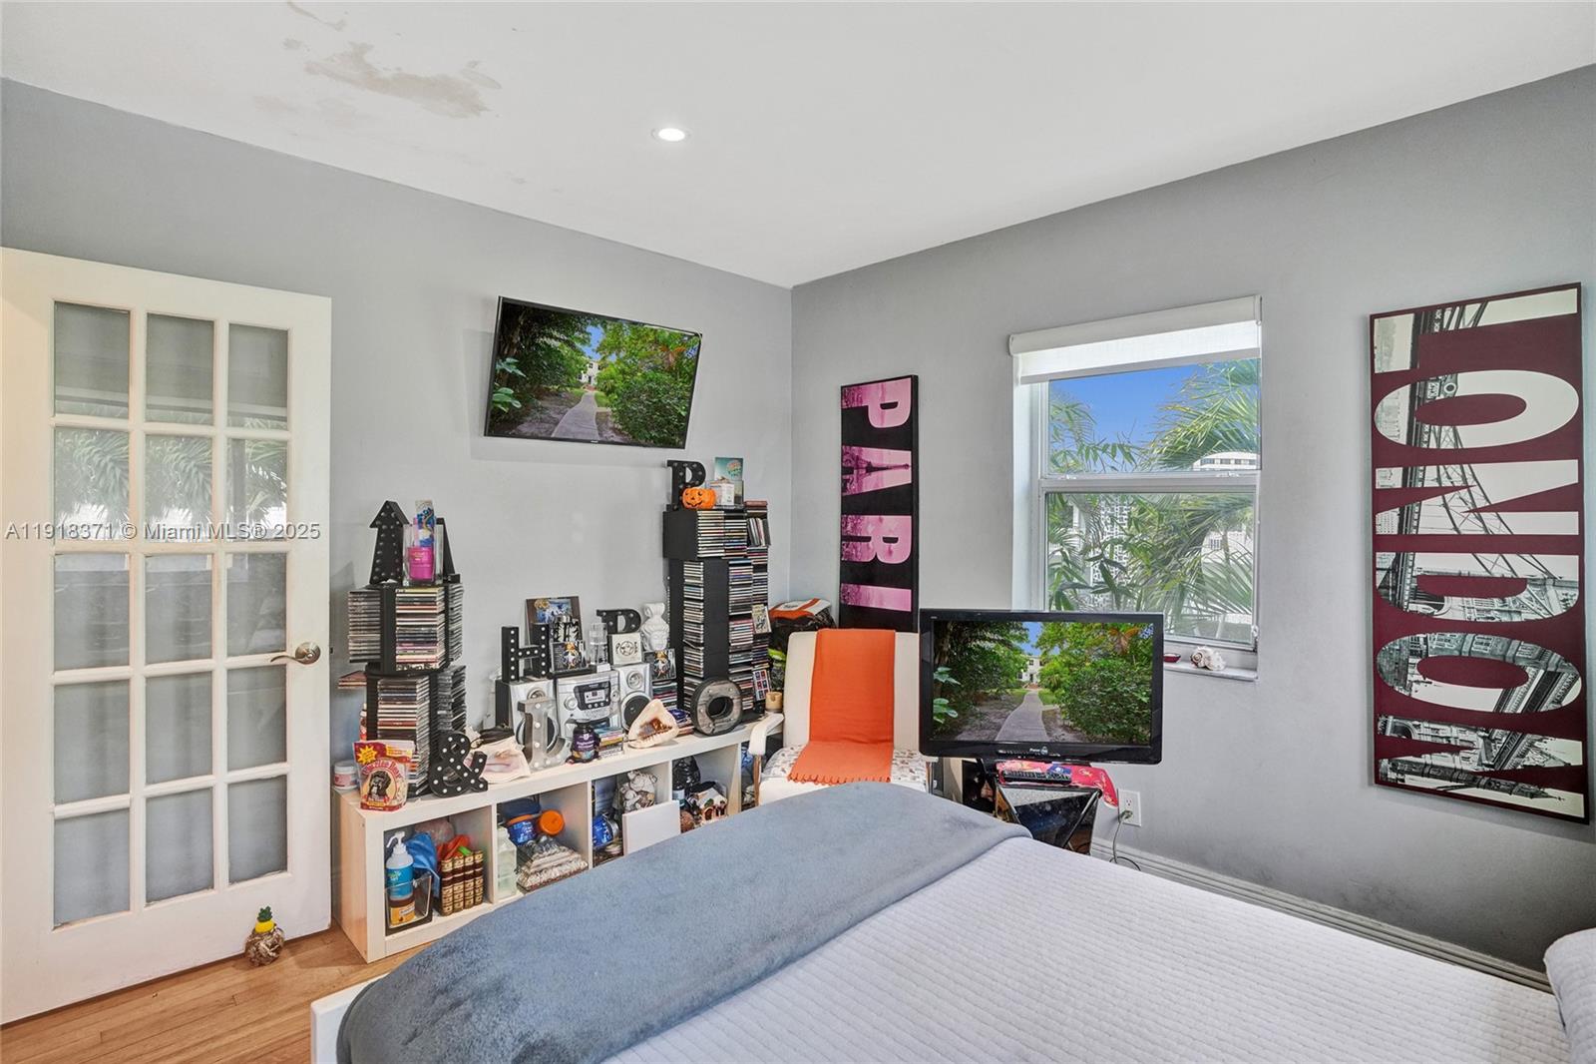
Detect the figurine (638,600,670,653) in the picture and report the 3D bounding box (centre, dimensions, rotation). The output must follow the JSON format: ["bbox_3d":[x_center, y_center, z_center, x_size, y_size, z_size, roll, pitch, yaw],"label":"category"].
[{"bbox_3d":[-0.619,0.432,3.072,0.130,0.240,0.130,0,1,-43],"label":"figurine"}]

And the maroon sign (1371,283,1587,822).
[{"bbox_3d":[1.872,0.055,1.978,0.427,1.395,0.035,1,1,42],"label":"maroon sign"}]

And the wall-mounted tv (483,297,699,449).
[{"bbox_3d":[-0.817,-0.624,2.933,0.890,0.511,0.055,-2,20,-42],"label":"wall-mounted tv"}]

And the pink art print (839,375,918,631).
[{"bbox_3d":[0.369,-0.005,3.335,0.434,1.410,0.040,1,1,42],"label":"pink art print"}]

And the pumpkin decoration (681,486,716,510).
[{"bbox_3d":[-0.436,-0.150,3.113,0.142,0.105,0.135,1,1,10],"label":"pumpkin decoration"}]

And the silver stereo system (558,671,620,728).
[{"bbox_3d":[-0.898,0.714,2.884,0.257,0.292,0.217,0,1,-43],"label":"silver stereo system"}]

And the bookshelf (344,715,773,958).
[{"bbox_3d":[-0.767,1.078,2.885,1.822,0.433,0.384,0,1,-43],"label":"bookshelf"}]

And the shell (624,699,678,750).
[{"bbox_3d":[-0.618,0.769,2.910,0.212,0.187,0.128,0,1,-43],"label":"shell"}]

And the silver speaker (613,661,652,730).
[{"bbox_3d":[-0.770,0.746,3.184,0.155,0.297,0.165,0,-1,-43],"label":"silver speaker"}]

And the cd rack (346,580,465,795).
[{"bbox_3d":[-1.305,0.522,2.384,0.300,0.680,0.300,1,1,-3],"label":"cd rack"}]

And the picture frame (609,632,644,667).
[{"bbox_3d":[-0.715,0.485,2.956,0.130,0.130,0.045,0,1,-38],"label":"picture frame"}]

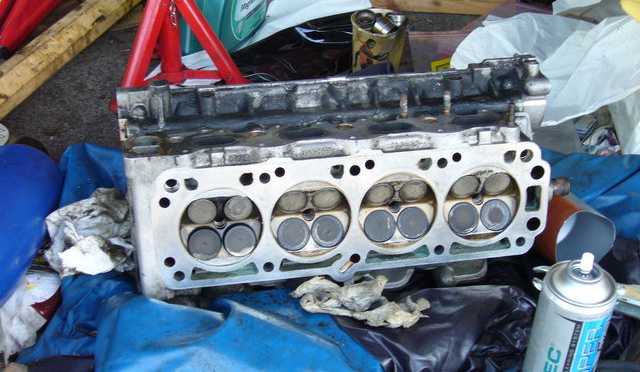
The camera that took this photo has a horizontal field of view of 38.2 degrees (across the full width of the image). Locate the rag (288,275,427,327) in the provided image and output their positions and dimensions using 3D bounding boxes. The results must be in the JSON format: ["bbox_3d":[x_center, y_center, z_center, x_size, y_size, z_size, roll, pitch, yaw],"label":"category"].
[{"bbox_3d":[0.043,0.121,0.960,0.140,0.026,0.050,8,33,9],"label":"rag"}]

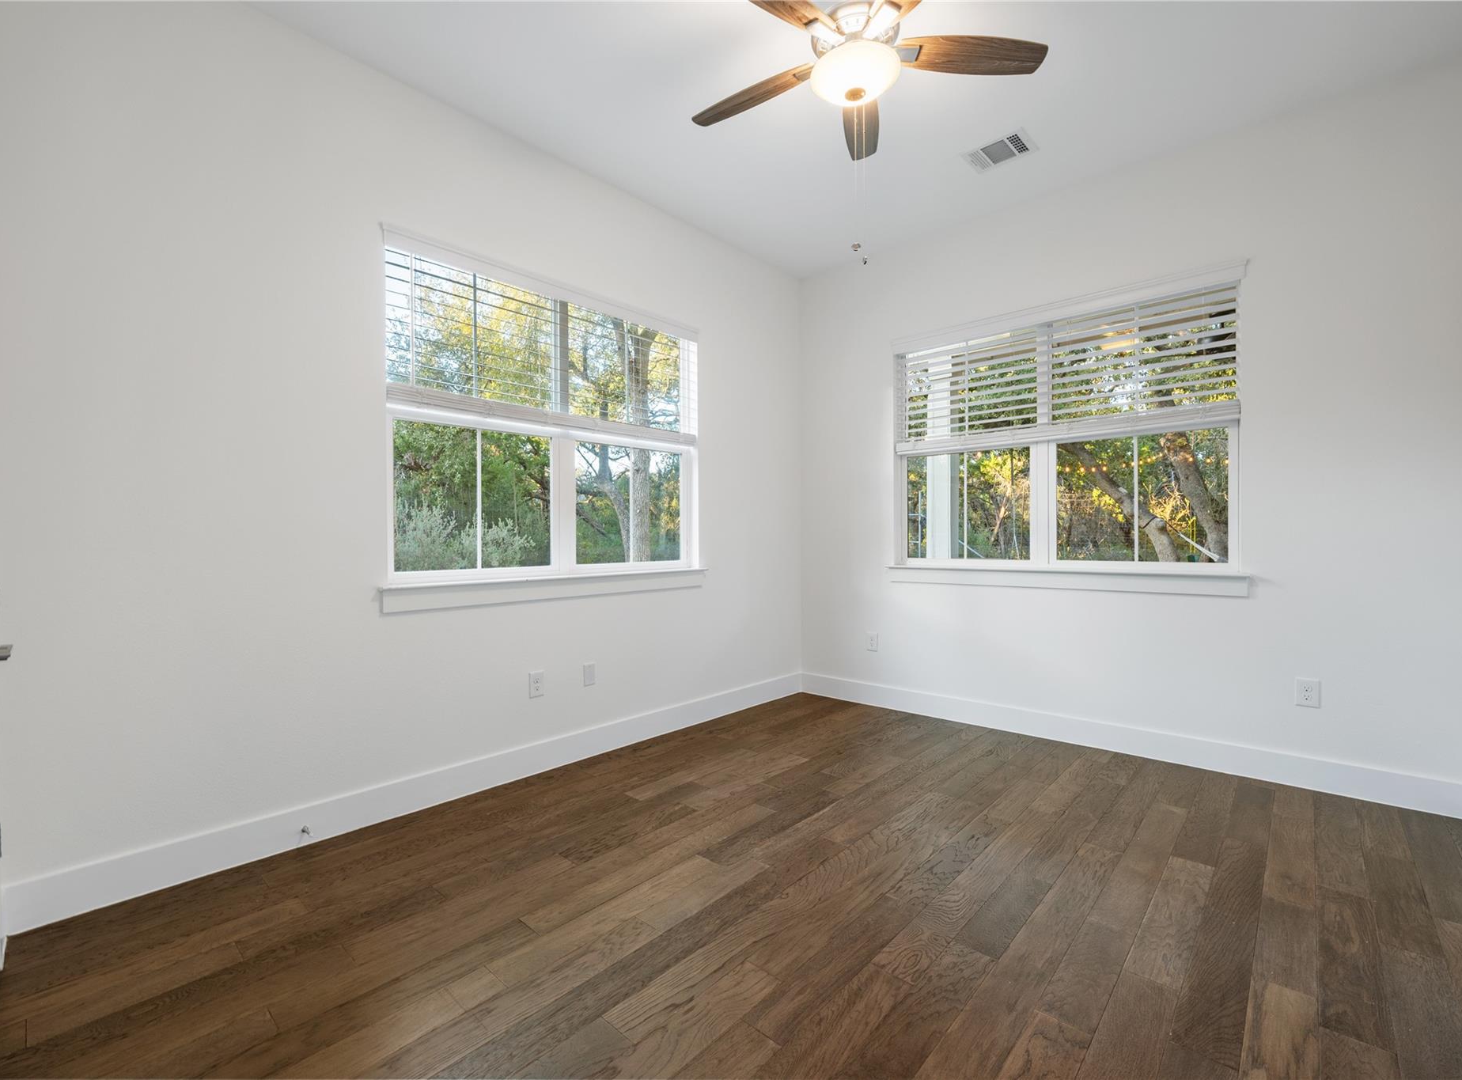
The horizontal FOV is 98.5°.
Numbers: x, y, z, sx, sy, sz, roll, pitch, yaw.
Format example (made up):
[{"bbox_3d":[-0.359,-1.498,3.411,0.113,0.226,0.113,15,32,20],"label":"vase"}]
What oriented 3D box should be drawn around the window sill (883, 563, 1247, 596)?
[{"bbox_3d":[1.767,0.220,3.615,1.875,0.113,0.105,0,0,43],"label":"window sill"}]

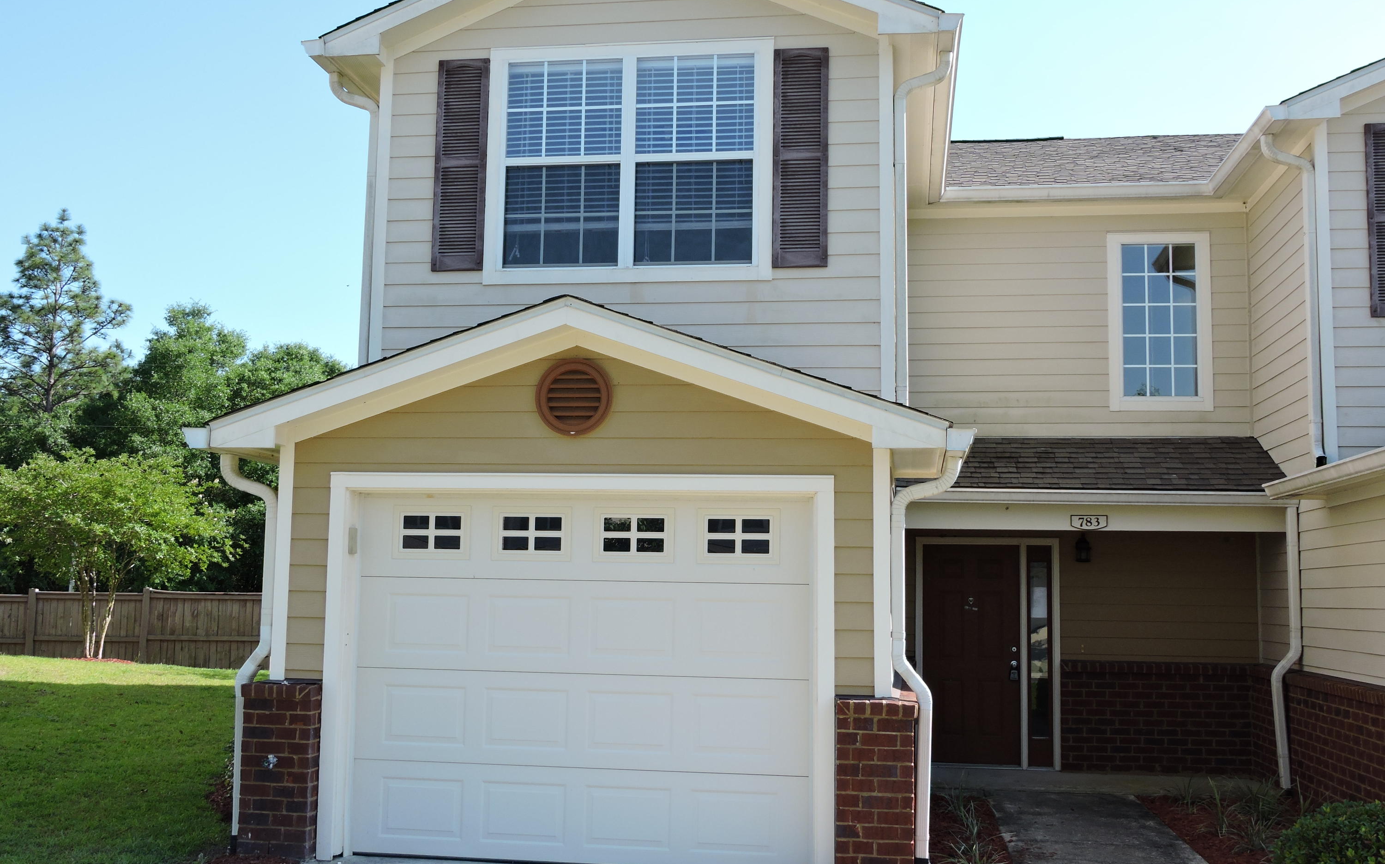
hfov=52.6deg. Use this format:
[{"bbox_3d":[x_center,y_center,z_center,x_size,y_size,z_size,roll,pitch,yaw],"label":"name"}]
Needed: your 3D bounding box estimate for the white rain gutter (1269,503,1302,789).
[{"bbox_3d":[4.779,1.729,11.272,0.248,2.273,0.101,0,-7,8],"label":"white rain gutter"}]

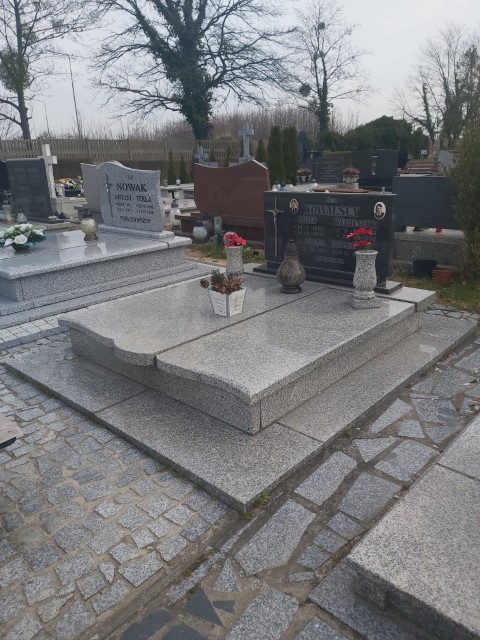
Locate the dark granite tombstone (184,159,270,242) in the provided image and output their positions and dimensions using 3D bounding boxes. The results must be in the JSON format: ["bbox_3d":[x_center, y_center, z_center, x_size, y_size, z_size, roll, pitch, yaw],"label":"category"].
[{"bbox_3d":[-0.197,-1.948,7.882,2.300,1.230,0.340,14,25,41],"label":"dark granite tombstone"}]

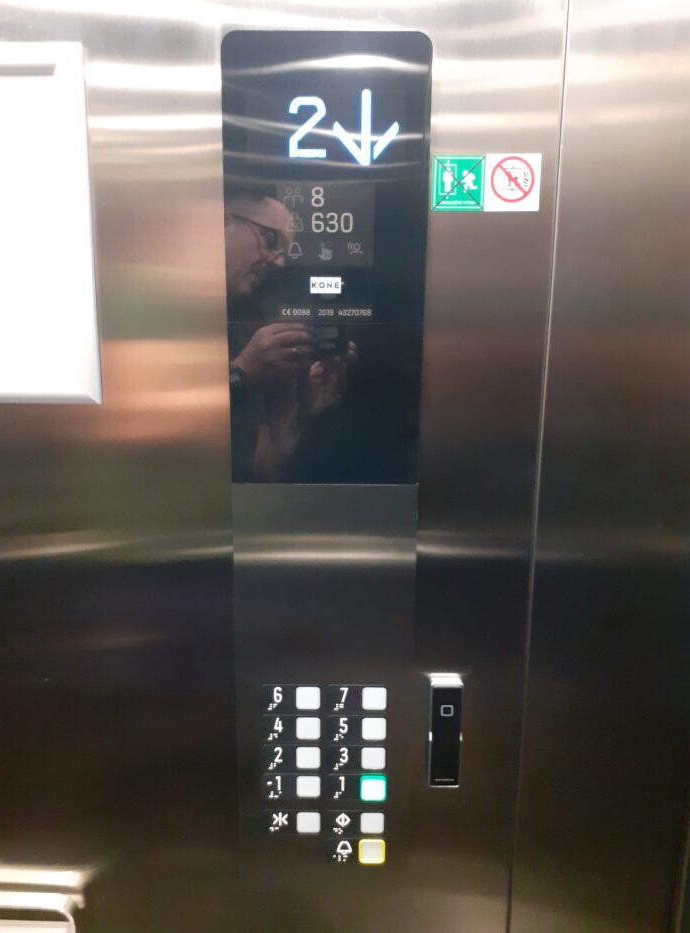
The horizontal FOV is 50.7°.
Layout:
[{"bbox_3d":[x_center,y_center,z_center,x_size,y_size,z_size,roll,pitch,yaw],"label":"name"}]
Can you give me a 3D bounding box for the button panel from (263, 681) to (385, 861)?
[{"bbox_3d":[-0.024,0.345,0.804,0.139,0.222,0.010,0,11,0],"label":"button panel"}]

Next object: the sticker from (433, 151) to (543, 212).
[{"bbox_3d":[0.133,-0.266,0.684,0.102,0.051,0.003,0,11,0],"label":"sticker"}]

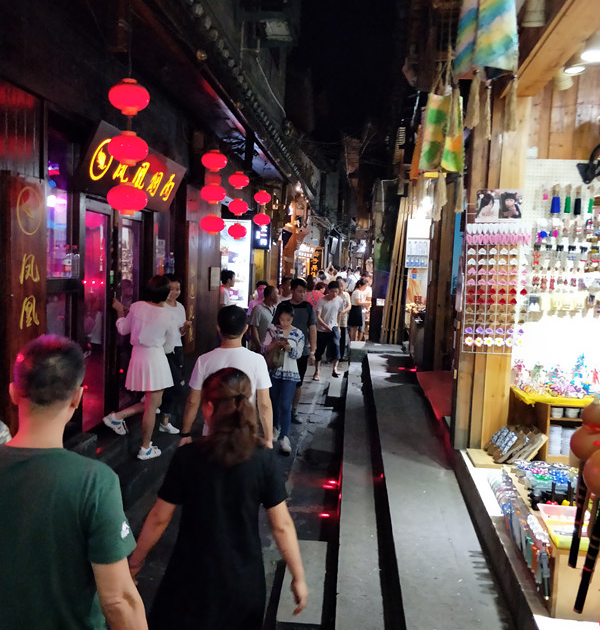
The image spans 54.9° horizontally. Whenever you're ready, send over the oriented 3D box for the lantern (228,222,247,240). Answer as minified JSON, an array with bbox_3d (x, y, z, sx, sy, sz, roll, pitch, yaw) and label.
[{"bbox_3d":[-1.023,-1.378,9.532,0.325,0.272,0.325,2,5,0],"label":"lantern"}]

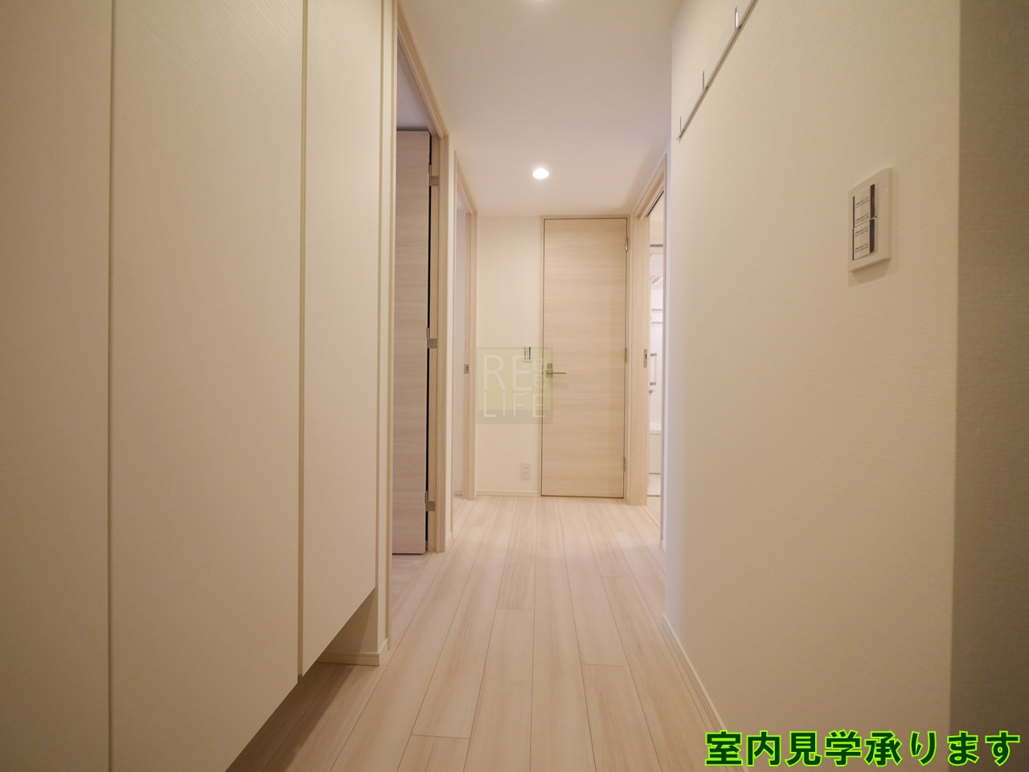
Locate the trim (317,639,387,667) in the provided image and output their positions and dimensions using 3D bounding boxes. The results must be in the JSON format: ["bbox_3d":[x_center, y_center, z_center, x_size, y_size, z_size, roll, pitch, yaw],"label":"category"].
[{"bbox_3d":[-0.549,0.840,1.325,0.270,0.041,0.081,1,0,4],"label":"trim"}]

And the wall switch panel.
[{"bbox_3d":[0.498,-0.228,0.581,0.012,0.121,0.070,1,0,4],"label":"wall switch panel"}]

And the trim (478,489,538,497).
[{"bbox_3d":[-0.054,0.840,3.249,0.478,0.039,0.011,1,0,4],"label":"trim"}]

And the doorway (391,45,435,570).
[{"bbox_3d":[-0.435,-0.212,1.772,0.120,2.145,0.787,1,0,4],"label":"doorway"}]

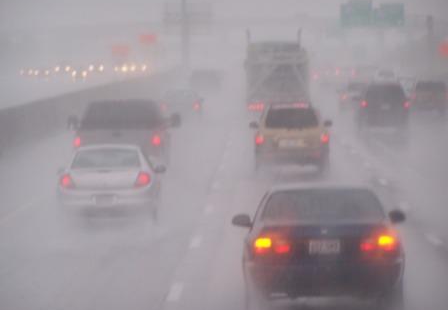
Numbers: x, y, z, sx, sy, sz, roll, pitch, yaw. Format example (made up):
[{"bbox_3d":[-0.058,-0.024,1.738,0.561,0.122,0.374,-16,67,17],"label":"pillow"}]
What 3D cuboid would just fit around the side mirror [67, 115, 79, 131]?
[{"bbox_3d":[-3.545,-0.742,81.700,0.250,0.350,0.160,-1,2,1],"label":"side mirror"}]

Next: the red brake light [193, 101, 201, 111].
[{"bbox_3d":[-1.145,-2.042,146.000,0.290,0.330,0.160,-1,2,1],"label":"red brake light"}]

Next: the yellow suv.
[{"bbox_3d":[1.717,-0.508,87.200,1.820,1.730,4.450,-1,2,1],"label":"yellow suv"}]

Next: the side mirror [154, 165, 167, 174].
[{"bbox_3d":[-1.170,0.272,64.100,0.210,0.150,0.120,-1,2,1],"label":"side mirror"}]

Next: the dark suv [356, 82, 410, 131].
[{"bbox_3d":[6.133,-1.882,132.300,1.830,1.750,4.600,-1,2,1],"label":"dark suv"}]

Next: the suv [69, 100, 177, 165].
[{"bbox_3d":[-2.363,-0.337,81.000,2.100,1.930,5.750,-1,2,1],"label":"suv"}]

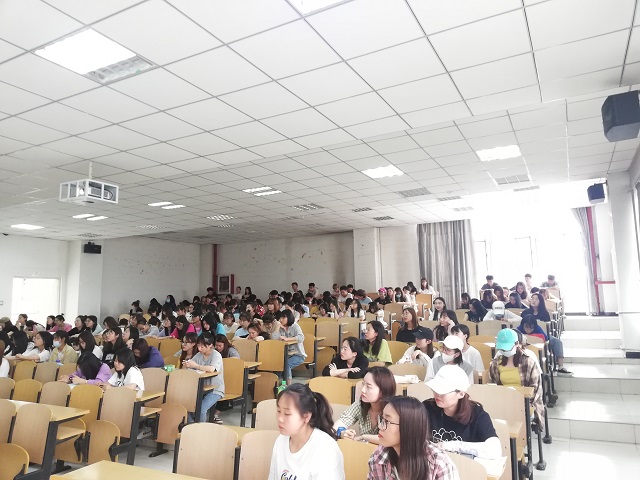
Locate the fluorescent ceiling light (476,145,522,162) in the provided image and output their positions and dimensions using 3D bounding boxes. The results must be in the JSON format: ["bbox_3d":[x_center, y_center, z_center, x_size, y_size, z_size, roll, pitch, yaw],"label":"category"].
[{"bbox_3d":[2.640,-1.290,7.082,0.600,0.070,0.600,-6,-8,27],"label":"fluorescent ceiling light"}]

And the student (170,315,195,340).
[{"bbox_3d":[-2.446,1.909,8.273,0.500,1.220,0.700,-7,-9,32],"label":"student"}]

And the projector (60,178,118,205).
[{"bbox_3d":[-2.682,-0.520,5.605,0.470,0.220,0.420,-6,-9,27],"label":"projector"}]

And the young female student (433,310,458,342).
[{"bbox_3d":[1.724,1.550,6.462,0.460,1.190,0.700,-9,-10,42],"label":"young female student"}]

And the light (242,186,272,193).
[{"bbox_3d":[-1.138,-0.915,8.827,0.590,0.060,0.220,-6,-9,27],"label":"light"}]

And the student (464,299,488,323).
[{"bbox_3d":[2.620,1.563,8.010,0.460,1.140,0.700,-8,-10,39],"label":"student"}]

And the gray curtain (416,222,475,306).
[{"bbox_3d":[3.785,0.868,14.393,1.680,2.820,0.200,-6,-9,27],"label":"gray curtain"}]

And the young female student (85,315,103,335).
[{"bbox_3d":[-4.615,2.163,9.757,0.470,1.210,0.700,-6,-9,32],"label":"young female student"}]

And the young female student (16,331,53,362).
[{"bbox_3d":[-4.556,2.086,7.709,0.500,1.220,0.720,-6,-9,32],"label":"young female student"}]

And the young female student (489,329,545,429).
[{"bbox_3d":[1.681,1.418,4.155,0.500,1.260,0.720,-6,-8,27],"label":"young female student"}]

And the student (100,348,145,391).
[{"bbox_3d":[-2.338,1.846,5.557,0.480,1.160,0.700,-6,-9,32],"label":"student"}]

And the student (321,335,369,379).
[{"bbox_3d":[0.276,1.521,4.684,0.470,1.130,0.700,-7,-9,35],"label":"student"}]

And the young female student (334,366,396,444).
[{"bbox_3d":[0.272,1.328,2.842,0.460,1.140,0.680,-7,-9,37],"label":"young female student"}]

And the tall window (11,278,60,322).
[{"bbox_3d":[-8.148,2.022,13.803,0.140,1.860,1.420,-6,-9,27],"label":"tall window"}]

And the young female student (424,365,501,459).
[{"bbox_3d":[0.749,1.268,2.573,0.480,1.160,0.680,-7,-9,35],"label":"young female student"}]

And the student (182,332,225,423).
[{"bbox_3d":[-1.455,1.769,6.007,0.480,1.200,0.700,-8,-10,39],"label":"student"}]

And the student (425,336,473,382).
[{"bbox_3d":[1.142,1.434,4.257,0.460,1.150,0.680,-7,-9,35],"label":"student"}]

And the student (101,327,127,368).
[{"bbox_3d":[-2.730,1.783,6.295,0.440,1.200,0.670,-7,-9,35],"label":"student"}]

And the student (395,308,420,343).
[{"bbox_3d":[1.173,1.541,6.469,0.480,1.260,0.700,-7,-9,35],"label":"student"}]

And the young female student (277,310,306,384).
[{"bbox_3d":[-0.367,1.646,7.082,0.440,1.210,0.680,-8,-10,39],"label":"young female student"}]

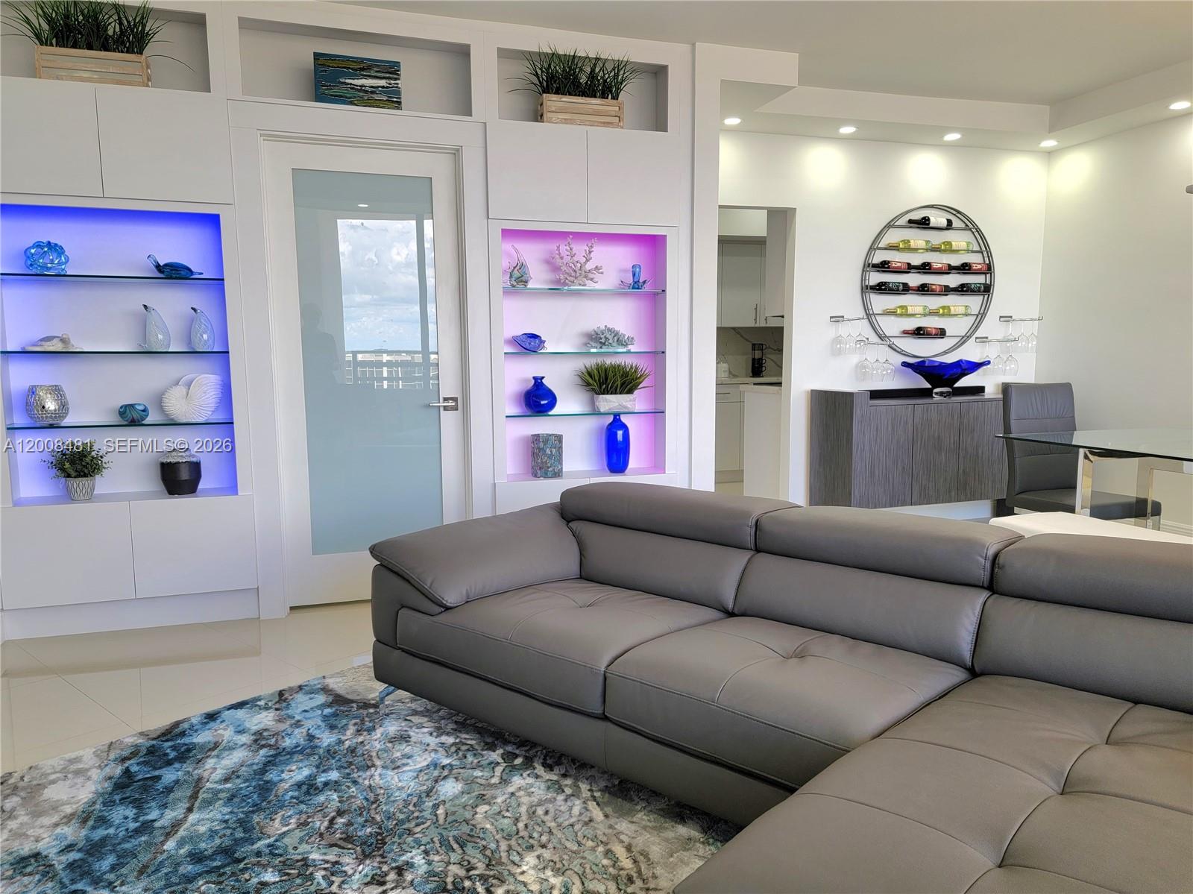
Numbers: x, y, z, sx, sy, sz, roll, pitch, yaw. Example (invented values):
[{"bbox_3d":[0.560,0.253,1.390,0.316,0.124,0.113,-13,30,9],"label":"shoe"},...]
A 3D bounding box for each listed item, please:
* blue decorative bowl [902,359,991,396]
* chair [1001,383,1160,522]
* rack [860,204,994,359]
[{"bbox_3d":[2.171,-0.432,5.162,0.620,0.234,0.360,-3,7,-17],"label":"blue decorative bowl"},{"bbox_3d":[2.327,0.190,4.017,0.430,0.986,0.560,-3,7,-17],"label":"chair"},{"bbox_3d":[2.095,-1.032,5.199,0.935,0.935,0.090,-3,7,-17],"label":"rack"}]

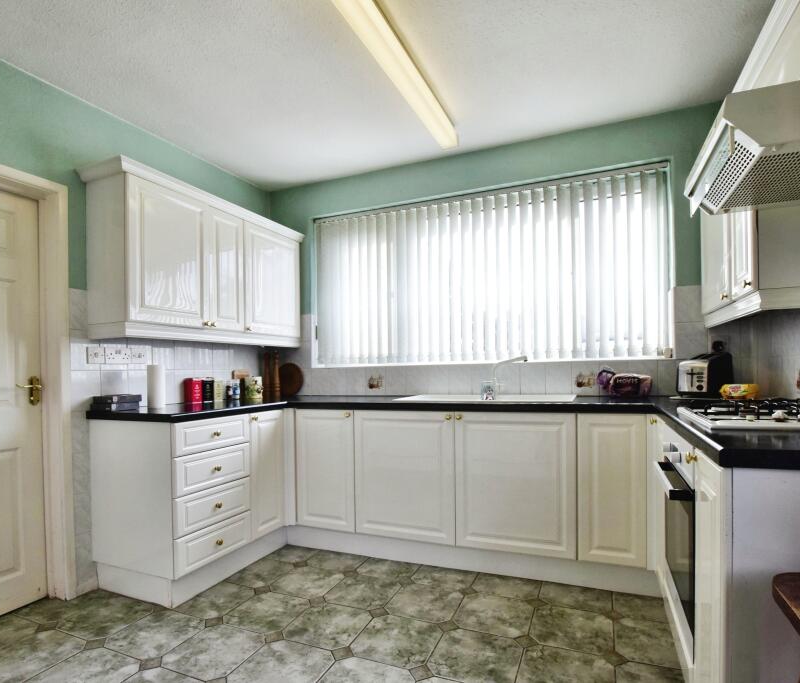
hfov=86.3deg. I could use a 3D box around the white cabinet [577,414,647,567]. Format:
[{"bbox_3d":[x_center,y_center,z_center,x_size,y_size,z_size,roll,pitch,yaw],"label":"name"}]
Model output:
[{"bbox_3d":[1.113,0.719,2.289,0.295,0.706,0.576,-3,-4,22],"label":"white cabinet"}]

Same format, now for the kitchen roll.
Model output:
[{"bbox_3d":[-1.397,0.261,2.446,0.102,0.240,0.102,-1,-3,0],"label":"kitchen roll"}]

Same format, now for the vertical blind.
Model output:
[{"bbox_3d":[0.463,-0.442,2.976,2.436,1.165,0.090,-3,-4,22],"label":"vertical blind"}]

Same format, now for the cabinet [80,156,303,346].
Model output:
[{"bbox_3d":[-1.202,-0.418,2.774,0.343,0.872,1.497,-3,-4,22],"label":"cabinet"}]

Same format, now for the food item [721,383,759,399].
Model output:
[{"bbox_3d":[1.631,0.238,2.050,0.160,0.080,0.105,-4,-4,36],"label":"food item"}]

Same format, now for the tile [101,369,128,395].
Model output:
[{"bbox_3d":[-1.566,0.265,2.348,0.008,0.195,0.150,-3,-4,23],"label":"tile"}]

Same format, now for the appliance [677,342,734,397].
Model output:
[{"bbox_3d":[1.624,0.194,2.269,0.260,0.185,0.160,1,-4,-28],"label":"appliance"}]

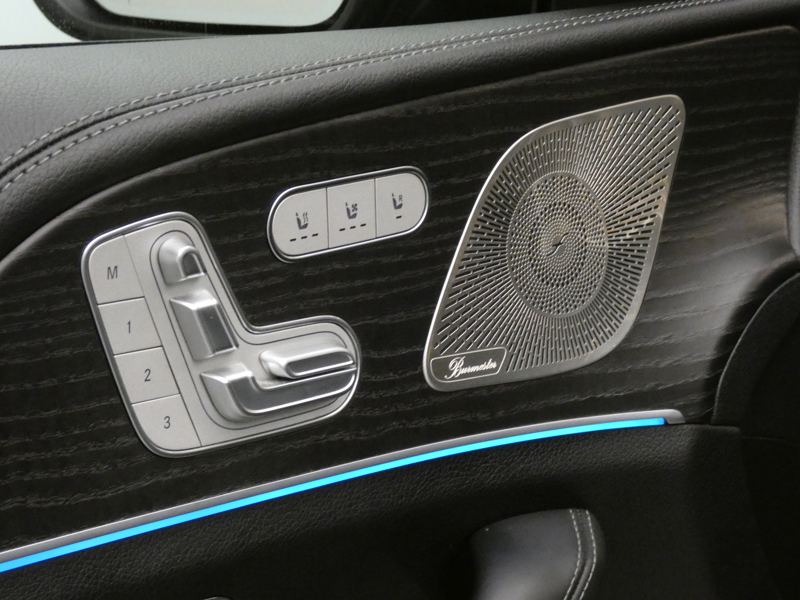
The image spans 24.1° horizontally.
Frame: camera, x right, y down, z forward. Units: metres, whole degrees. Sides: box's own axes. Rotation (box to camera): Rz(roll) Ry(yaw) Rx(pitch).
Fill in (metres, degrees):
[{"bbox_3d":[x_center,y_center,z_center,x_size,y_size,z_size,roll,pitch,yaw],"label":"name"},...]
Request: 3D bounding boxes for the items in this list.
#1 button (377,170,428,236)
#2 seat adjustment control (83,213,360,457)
[{"bbox_3d":[-0.001,-0.036,0.686,0.025,0.022,0.005,-14,19,-41],"label":"button"},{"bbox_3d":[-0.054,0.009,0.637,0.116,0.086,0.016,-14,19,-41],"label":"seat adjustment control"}]

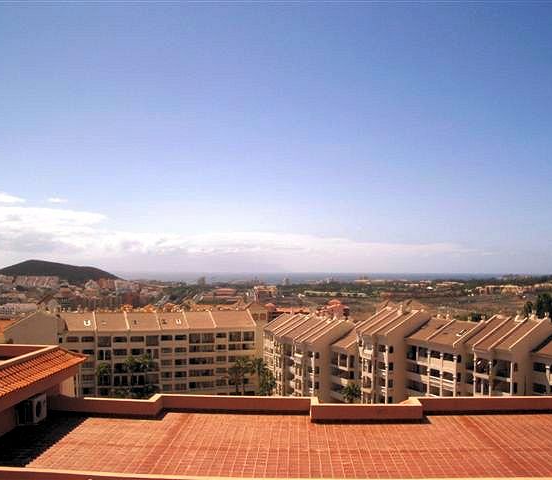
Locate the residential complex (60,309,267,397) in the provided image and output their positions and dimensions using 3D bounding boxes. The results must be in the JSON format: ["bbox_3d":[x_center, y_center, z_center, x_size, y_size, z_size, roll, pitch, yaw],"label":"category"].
[{"bbox_3d":[-27.000,27.300,153.000,45.000,20.500,13.000,1,-3,-20],"label":"residential complex"}]

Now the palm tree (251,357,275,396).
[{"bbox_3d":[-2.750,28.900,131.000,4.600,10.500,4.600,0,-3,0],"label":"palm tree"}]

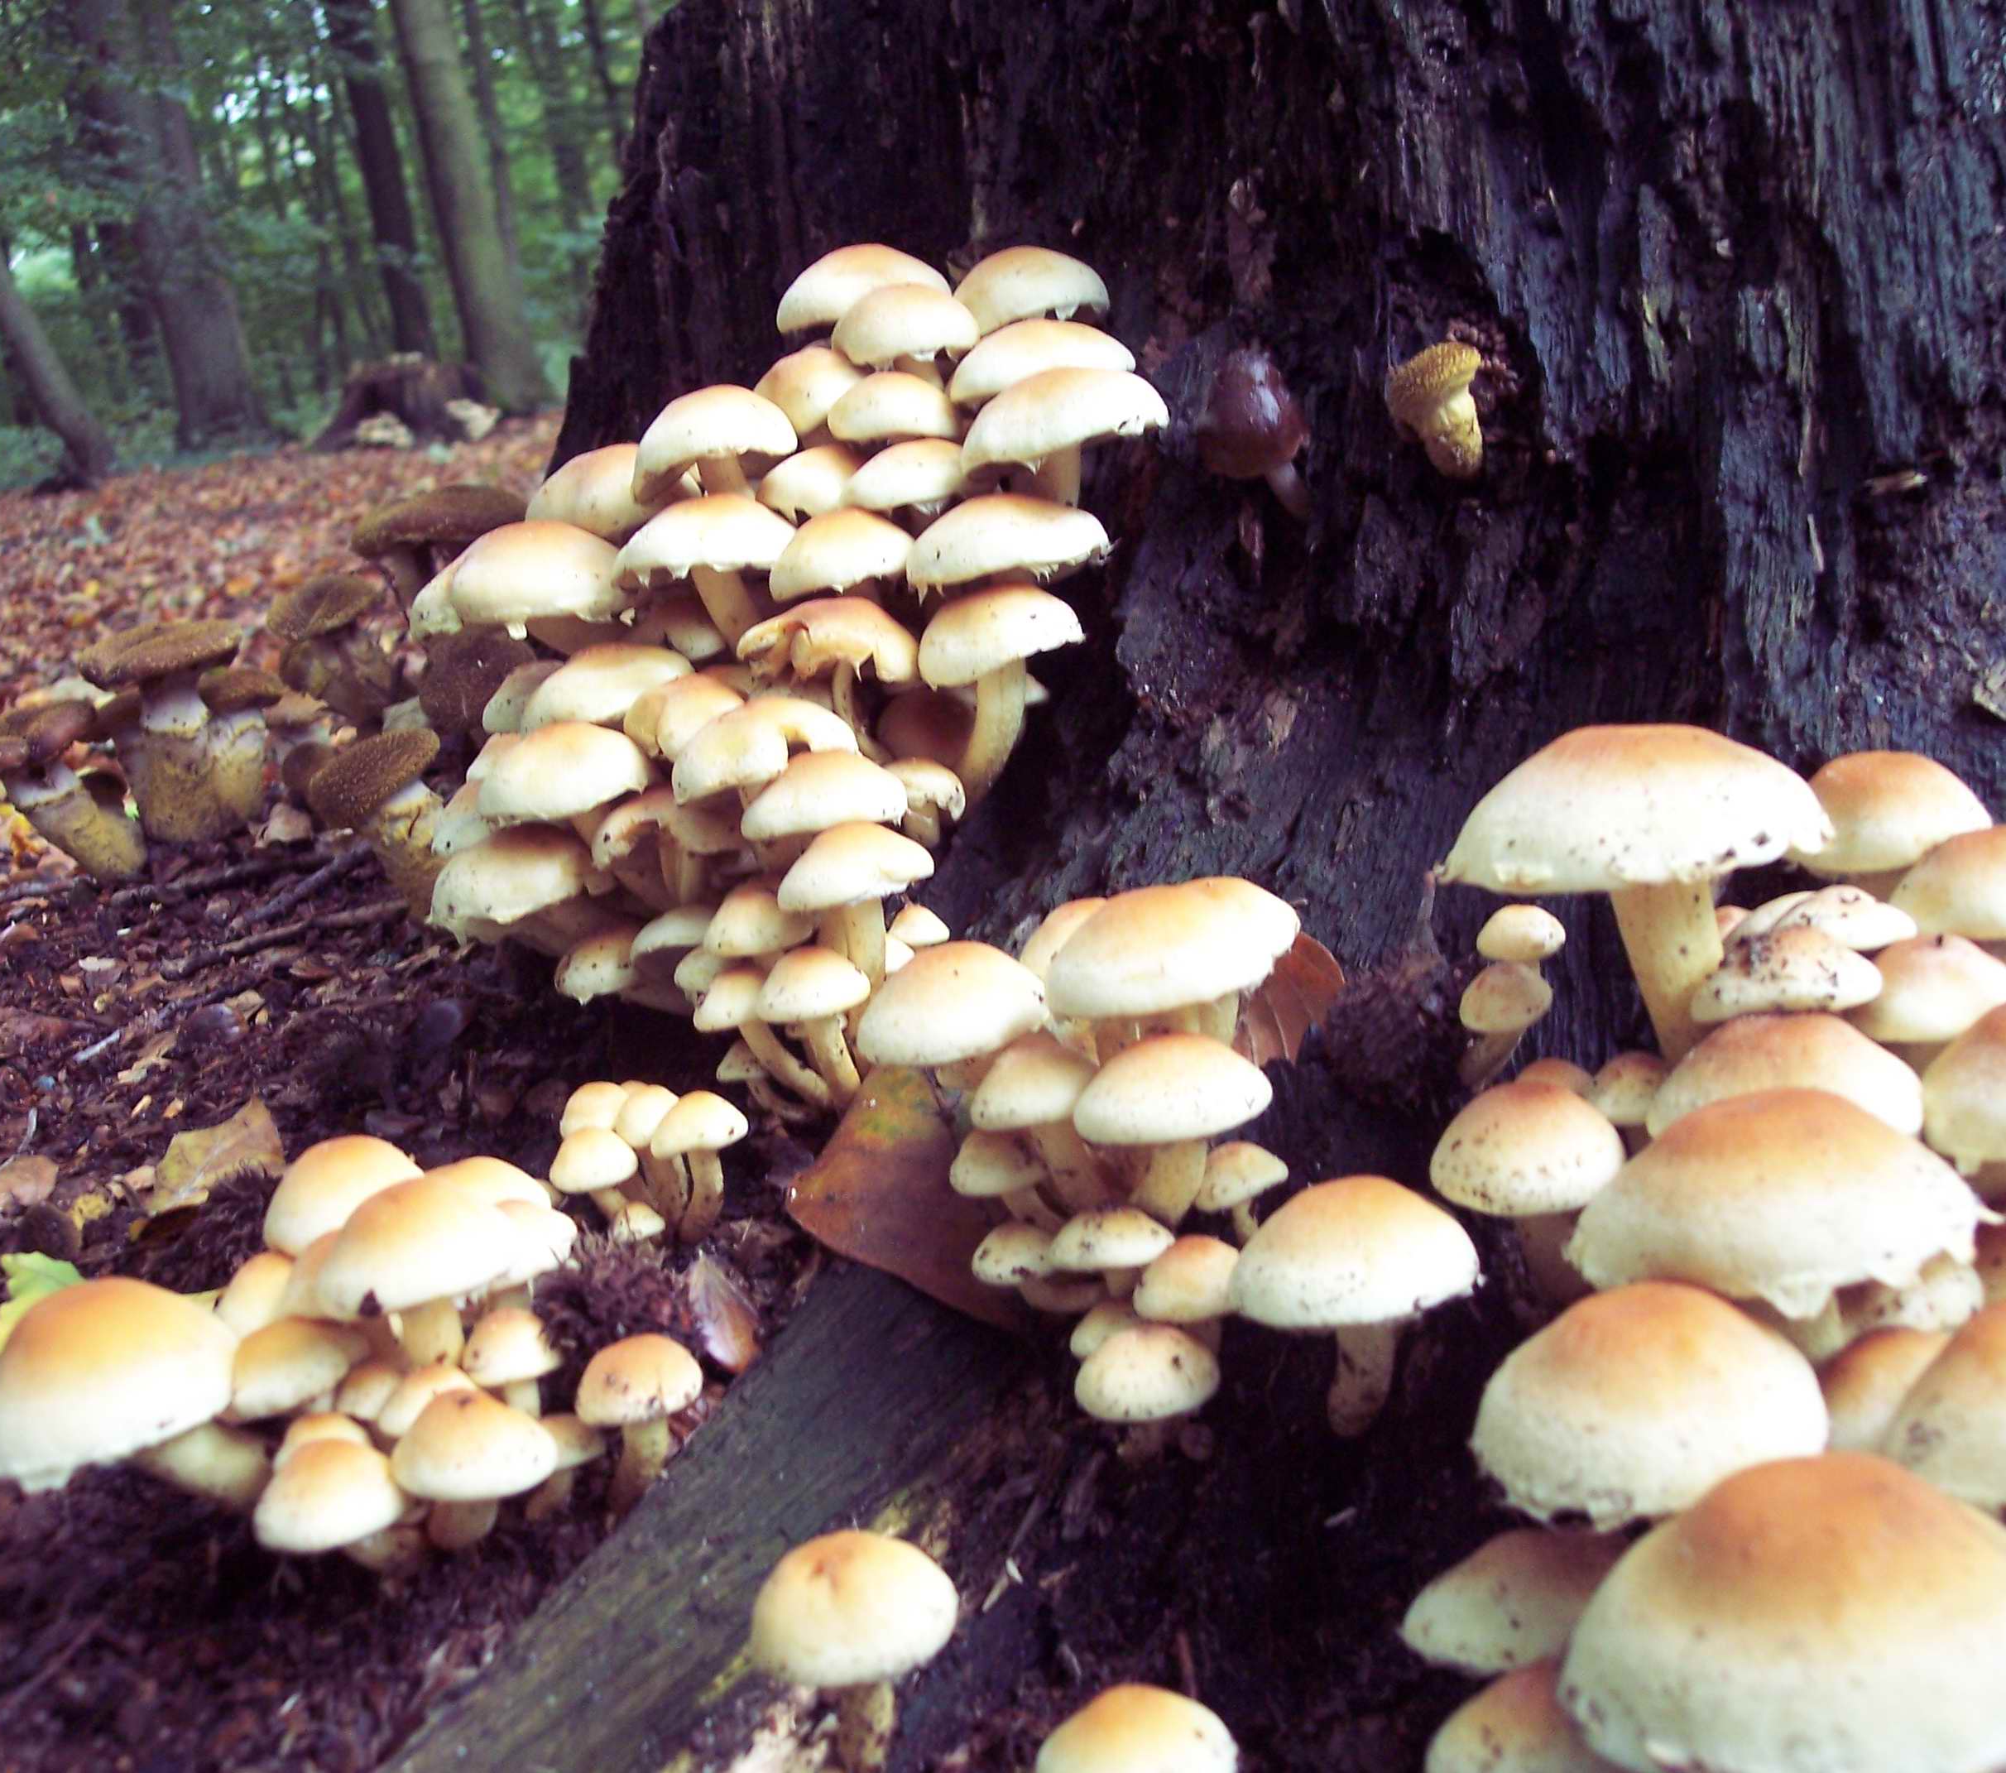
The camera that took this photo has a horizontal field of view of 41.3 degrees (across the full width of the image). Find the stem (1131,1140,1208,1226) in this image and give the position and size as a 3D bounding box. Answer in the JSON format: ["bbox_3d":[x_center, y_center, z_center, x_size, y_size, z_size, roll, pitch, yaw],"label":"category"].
[{"bbox_3d":[0.030,0.052,0.483,0.010,0.020,0.010,15,12,5],"label":"stem"}]

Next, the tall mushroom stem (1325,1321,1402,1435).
[{"bbox_3d":[0.061,0.080,0.445,0.010,0.024,0.010,9,11,9],"label":"tall mushroom stem"}]

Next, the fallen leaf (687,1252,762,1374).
[{"bbox_3d":[-0.056,0.086,0.541,0.010,0.009,0.031,-16,49,-13],"label":"fallen leaf"}]

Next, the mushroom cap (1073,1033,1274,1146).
[{"bbox_3d":[0.031,0.037,0.480,0.036,0.015,0.036,-8,12,3],"label":"mushroom cap"}]

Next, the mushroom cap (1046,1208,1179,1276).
[{"bbox_3d":[0.019,0.061,0.460,0.022,0.009,0.022,-7,13,2],"label":"mushroom cap"}]

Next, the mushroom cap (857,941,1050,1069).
[{"bbox_3d":[-0.010,0.022,0.510,0.037,0.017,0.037,-11,13,2],"label":"mushroom cap"}]

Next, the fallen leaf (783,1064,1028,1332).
[{"bbox_3d":[-0.011,0.058,0.511,0.053,0.014,0.046,23,57,10],"label":"fallen leaf"}]

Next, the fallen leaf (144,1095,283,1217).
[{"bbox_3d":[-0.208,0.070,0.701,0.037,0.012,0.027,-19,55,-22],"label":"fallen leaf"}]

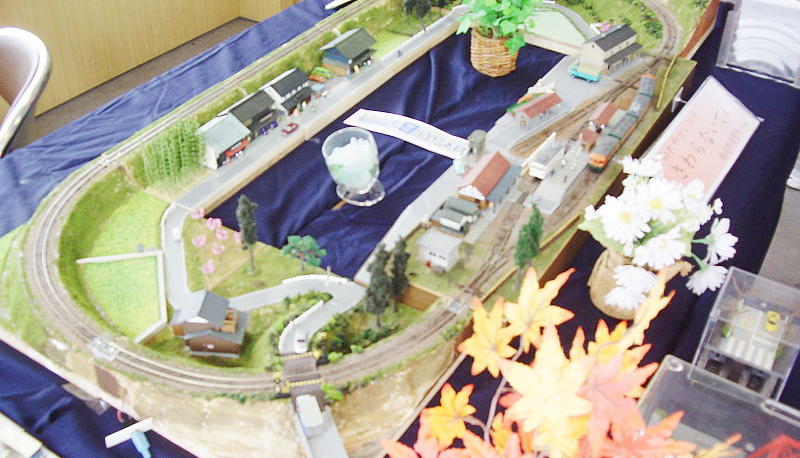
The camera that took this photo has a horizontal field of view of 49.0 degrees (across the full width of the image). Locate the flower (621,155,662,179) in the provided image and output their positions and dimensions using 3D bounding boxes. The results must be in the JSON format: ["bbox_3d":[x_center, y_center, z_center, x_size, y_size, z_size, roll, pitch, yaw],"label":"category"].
[{"bbox_3d":[0.229,-0.058,0.834,0.040,0.018,0.036,1,20,0],"label":"flower"}]

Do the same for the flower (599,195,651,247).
[{"bbox_3d":[0.211,-0.008,0.827,0.047,0.047,0.018,9,1,12],"label":"flower"}]

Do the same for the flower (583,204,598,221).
[{"bbox_3d":[0.182,-0.016,0.840,0.015,0.016,0.011,26,7,32],"label":"flower"}]

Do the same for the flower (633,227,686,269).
[{"bbox_3d":[0.246,0.018,0.833,0.047,0.020,0.044,-5,75,-8],"label":"flower"}]

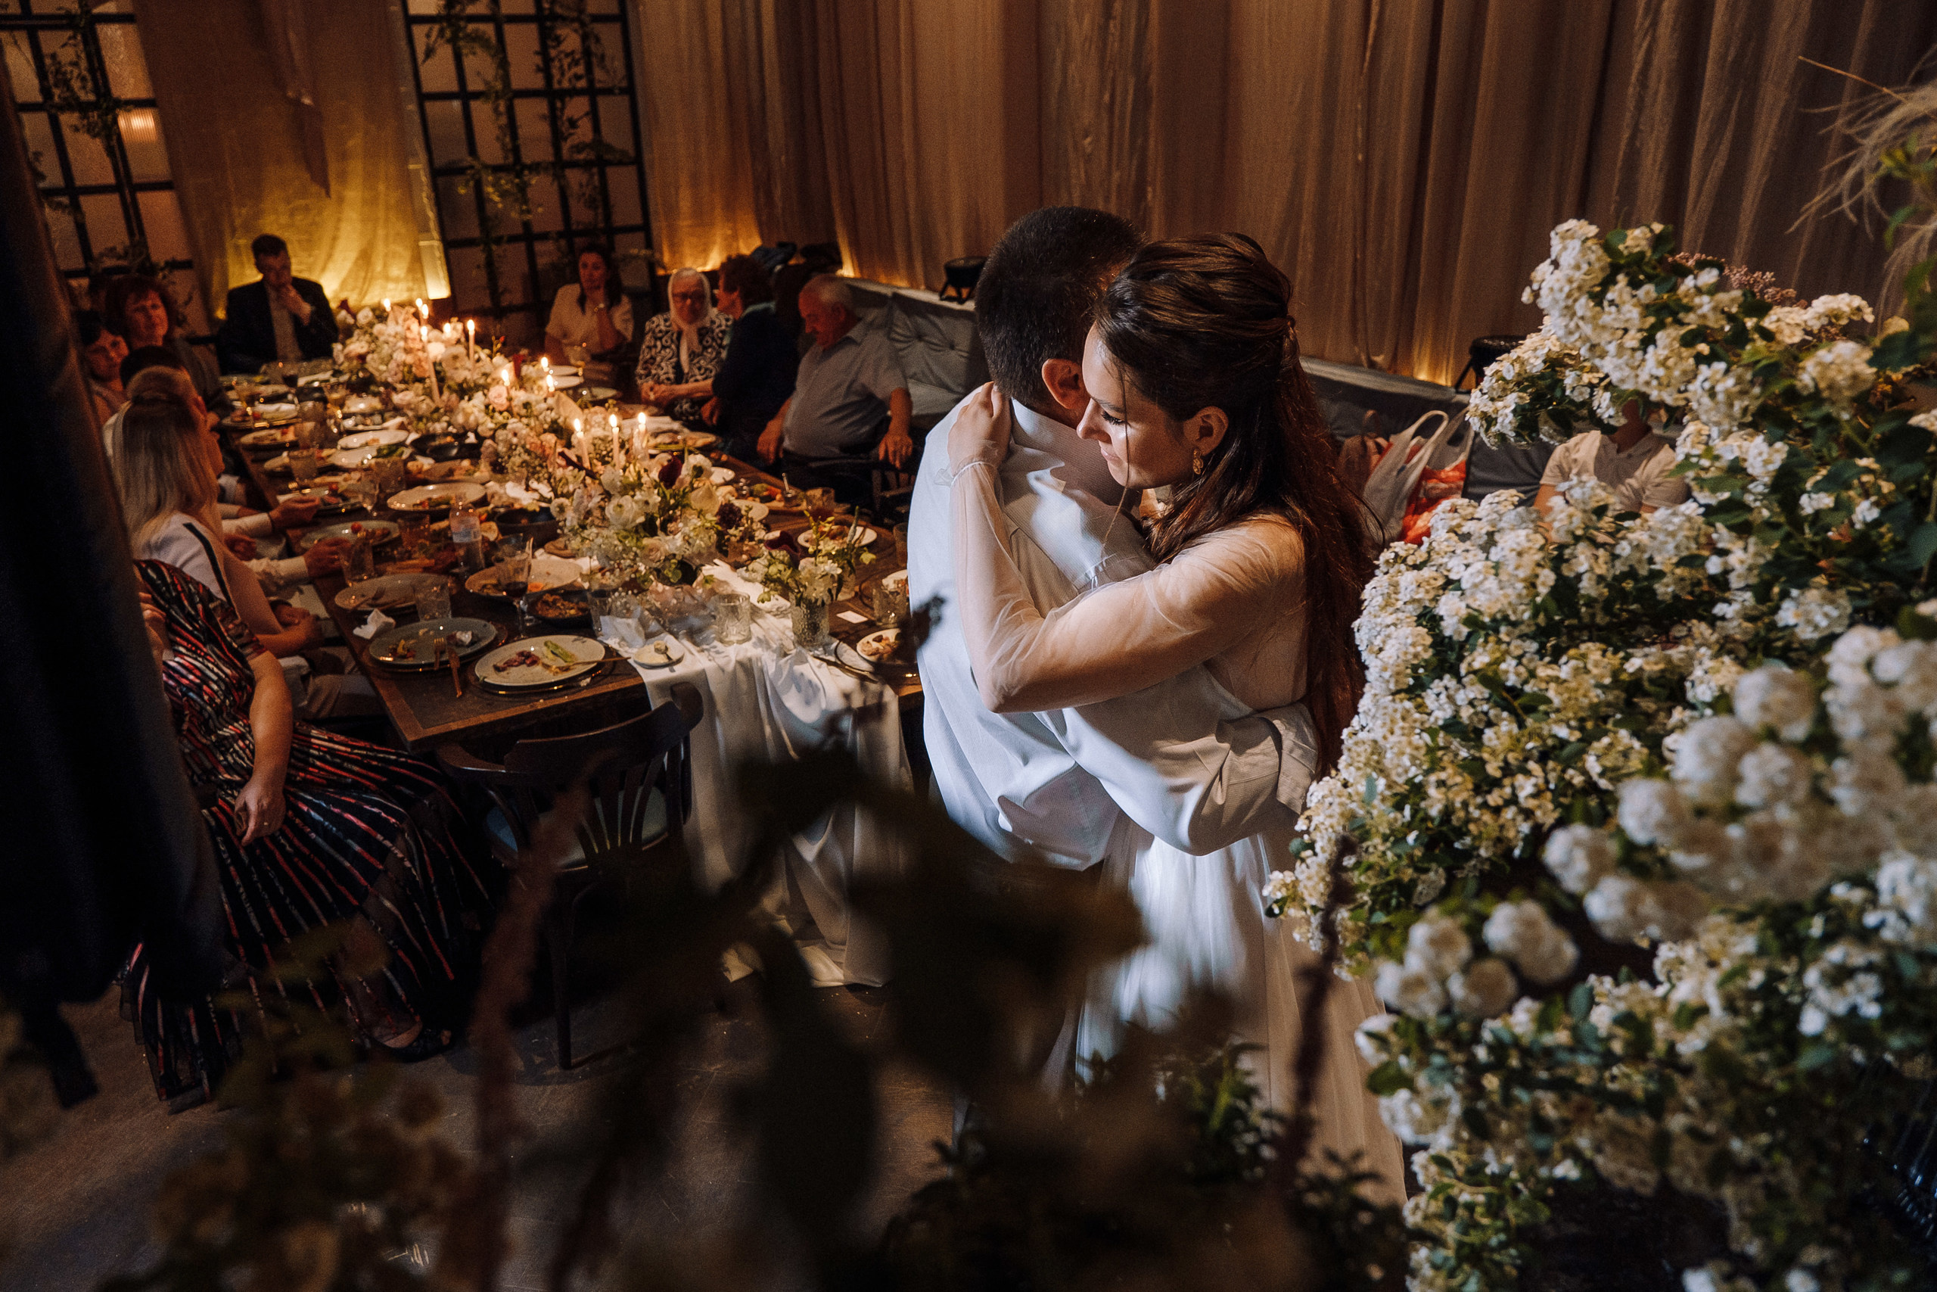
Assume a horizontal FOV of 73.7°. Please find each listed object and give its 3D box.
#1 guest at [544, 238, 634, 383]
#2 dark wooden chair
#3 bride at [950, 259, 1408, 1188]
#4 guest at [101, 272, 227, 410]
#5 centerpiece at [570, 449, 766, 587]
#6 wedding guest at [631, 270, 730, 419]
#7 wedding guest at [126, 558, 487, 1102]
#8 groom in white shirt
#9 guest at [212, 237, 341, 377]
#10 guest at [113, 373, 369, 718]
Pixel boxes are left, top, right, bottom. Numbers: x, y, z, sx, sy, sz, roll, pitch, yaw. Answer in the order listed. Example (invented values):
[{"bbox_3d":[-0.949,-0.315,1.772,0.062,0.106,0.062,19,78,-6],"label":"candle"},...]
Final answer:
[{"bbox_3d":[-1.751,-1.233,6.182,0.480,1.305,0.700,-2,22,-3],"label":"guest"},{"bbox_3d":[-0.815,0.461,2.721,0.500,0.770,0.510,-15,26,-30],"label":"dark wooden chair"},{"bbox_3d":[0.338,0.326,1.760,0.760,1.700,0.680,-4,23,-6],"label":"bride"},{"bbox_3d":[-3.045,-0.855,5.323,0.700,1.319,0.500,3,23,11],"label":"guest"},{"bbox_3d":[-0.814,-0.354,3.387,0.440,0.270,0.430,-15,26,-30],"label":"centerpiece"},{"bbox_3d":[-1.292,-1.049,5.823,0.500,1.220,0.700,5,23,15],"label":"wedding guest"},{"bbox_3d":[-1.522,0.186,2.773,0.800,1.270,0.580,-7,23,-14],"label":"wedding guest"},{"bbox_3d":[0.157,0.294,1.810,0.570,1.730,0.550,-13,25,-27],"label":"groom in white shirt"},{"bbox_3d":[-3.219,-1.270,6.268,0.560,1.375,0.700,-14,25,-28],"label":"guest"},{"bbox_3d":[-1.706,-0.051,3.320,0.750,1.300,0.500,-15,26,-30],"label":"guest"}]

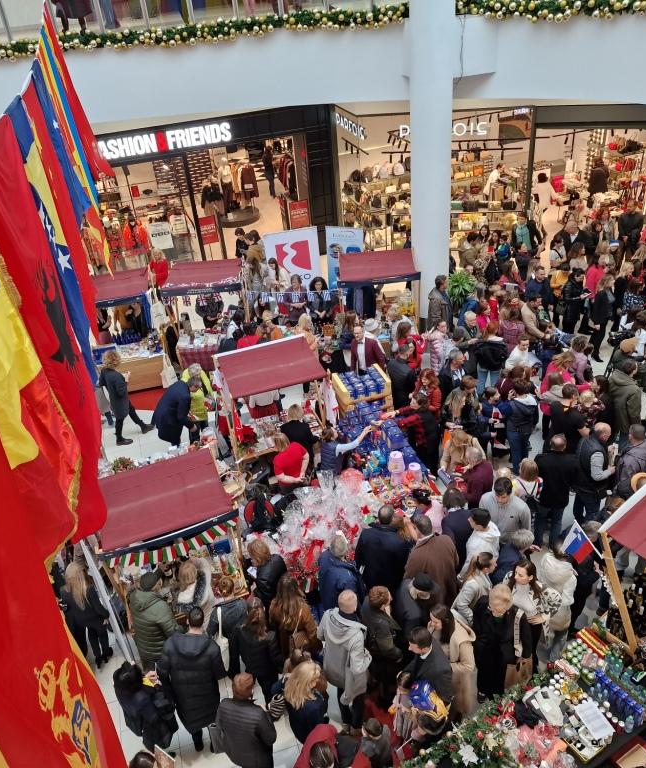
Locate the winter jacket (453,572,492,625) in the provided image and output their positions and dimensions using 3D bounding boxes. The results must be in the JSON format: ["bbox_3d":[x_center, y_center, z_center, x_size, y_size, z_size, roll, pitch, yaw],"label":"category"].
[{"bbox_3d":[1.564,2.161,6.888,0.360,0.620,0.480,-12,32,-10],"label":"winter jacket"}]

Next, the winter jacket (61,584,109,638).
[{"bbox_3d":[-2.596,2.486,7.467,0.500,0.700,0.320,-10,31,-7],"label":"winter jacket"}]

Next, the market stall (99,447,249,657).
[{"bbox_3d":[-1.587,2.020,7.674,1.385,2.150,1.180,-15,34,-14],"label":"market stall"}]

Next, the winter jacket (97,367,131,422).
[{"bbox_3d":[-3.383,0.123,11.146,0.380,0.900,0.450,-17,34,-17],"label":"winter jacket"}]

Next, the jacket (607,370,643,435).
[{"bbox_3d":[4.182,0.244,9.480,0.370,0.820,0.520,-24,37,-27],"label":"jacket"}]

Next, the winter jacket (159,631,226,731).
[{"bbox_3d":[-1.209,2.776,6.503,0.600,1.000,0.380,-9,31,-6],"label":"winter jacket"}]

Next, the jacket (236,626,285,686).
[{"bbox_3d":[-0.615,2.611,6.690,0.500,0.700,0.360,-11,33,-8],"label":"jacket"}]

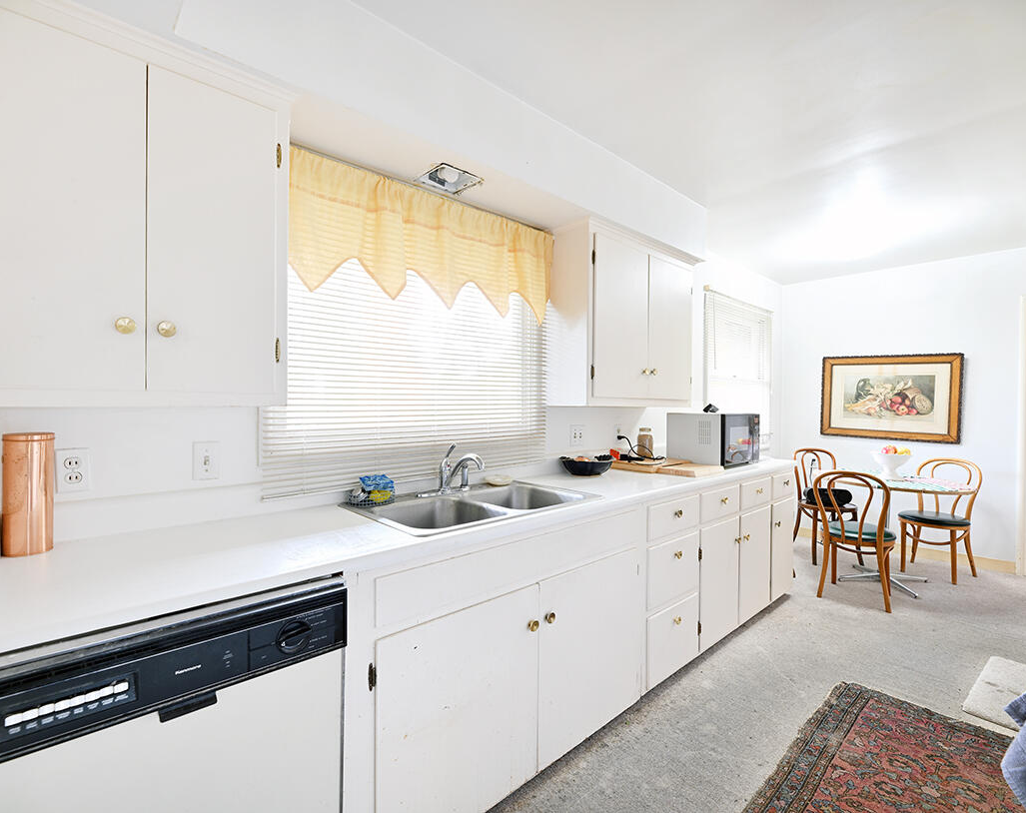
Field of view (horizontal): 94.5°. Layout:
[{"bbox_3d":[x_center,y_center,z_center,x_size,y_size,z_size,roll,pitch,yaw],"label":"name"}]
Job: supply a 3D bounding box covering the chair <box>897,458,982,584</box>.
[{"bbox_3d":[3.233,0.845,3.621,0.490,0.866,0.410,0,0,-33],"label":"chair"}]

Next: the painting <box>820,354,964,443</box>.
[{"bbox_3d":[3.217,-0.074,4.093,0.040,0.720,0.960,0,1,-42],"label":"painting"}]

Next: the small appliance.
[{"bbox_3d":[1.237,0.192,2.916,0.515,0.300,0.347,0,1,-42],"label":"small appliance"}]

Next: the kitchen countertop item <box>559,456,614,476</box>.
[{"bbox_3d":[0.364,0.303,2.406,0.260,0.100,0.260,0,0,0],"label":"kitchen countertop item"}]

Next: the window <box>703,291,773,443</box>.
[{"bbox_3d":[1.951,-0.311,4.035,1.420,1.160,0.100,0,0,-42],"label":"window"}]

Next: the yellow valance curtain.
[{"bbox_3d":[-0.290,-0.625,1.934,1.305,0.460,0.090,0,1,-42],"label":"yellow valance curtain"}]

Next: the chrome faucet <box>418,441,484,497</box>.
[{"bbox_3d":[-0.211,0.252,1.843,0.265,0.200,0.235,0,1,-42],"label":"chrome faucet"}]

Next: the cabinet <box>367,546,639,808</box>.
[{"bbox_3d":[-0.094,0.892,1.766,1.153,0.632,0.560,0,1,-42],"label":"cabinet"}]

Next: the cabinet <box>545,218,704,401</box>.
[{"bbox_3d":[0.607,-0.431,2.599,0.980,0.860,0.310,0,0,-42],"label":"cabinet"}]

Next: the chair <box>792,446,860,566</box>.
[{"bbox_3d":[2.612,0.833,3.962,0.410,0.880,0.490,0,0,6],"label":"chair"}]

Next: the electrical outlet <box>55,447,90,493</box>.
[{"bbox_3d":[-1.131,0.166,1.221,0.070,0.114,0.012,0,0,-42],"label":"electrical outlet"}]

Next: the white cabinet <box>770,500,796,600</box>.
[{"bbox_3d":[1.510,0.885,3.196,0.380,0.620,0.560,0,1,-42],"label":"white cabinet"}]

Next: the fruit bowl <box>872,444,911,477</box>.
[{"bbox_3d":[2.761,0.413,3.435,0.215,0.235,0.215,0,0,-42],"label":"fruit bowl"}]

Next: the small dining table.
[{"bbox_3d":[2.737,0.903,3.469,0.950,0.745,0.950,0,0,-42],"label":"small dining table"}]

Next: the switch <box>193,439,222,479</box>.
[{"bbox_3d":[-0.931,0.168,1.445,0.071,0.118,0.017,0,1,-42],"label":"switch"}]

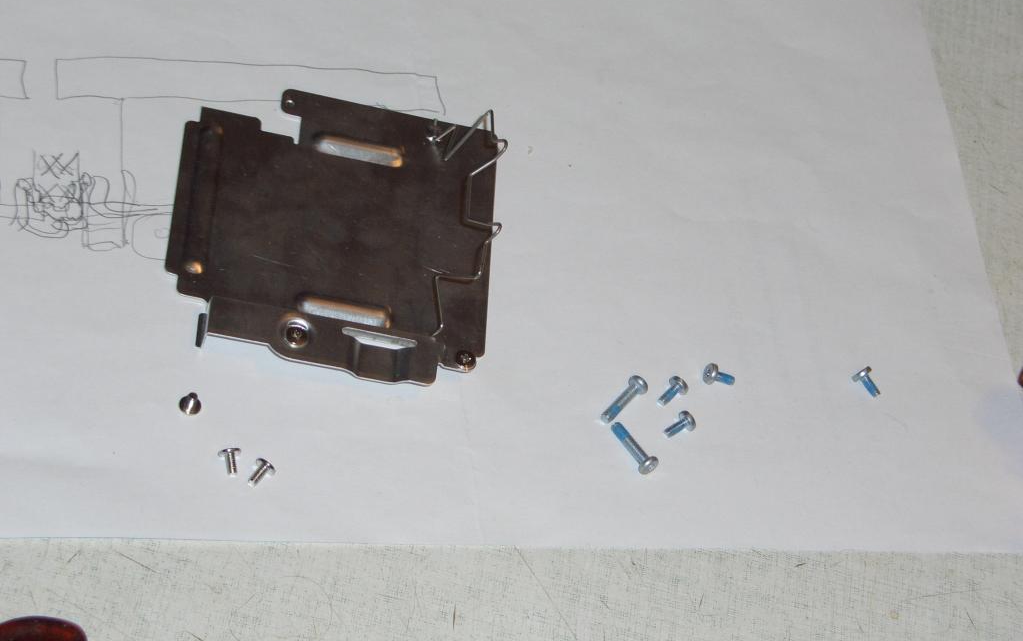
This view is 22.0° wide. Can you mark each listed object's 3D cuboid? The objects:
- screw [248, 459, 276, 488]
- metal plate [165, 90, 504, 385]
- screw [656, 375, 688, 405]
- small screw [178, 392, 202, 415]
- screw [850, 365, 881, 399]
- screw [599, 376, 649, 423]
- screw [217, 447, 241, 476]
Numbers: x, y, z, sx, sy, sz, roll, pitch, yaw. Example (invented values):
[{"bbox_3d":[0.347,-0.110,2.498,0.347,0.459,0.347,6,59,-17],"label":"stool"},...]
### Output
[{"bbox_3d":[-0.055,0.033,0.577,0.005,0.005,0.006,36,73,9],"label":"screw"},{"bbox_3d":[-0.040,-0.021,0.613,0.077,0.009,0.077,10,56,-9],"label":"metal plate"},{"bbox_3d":[0.037,0.017,0.612,0.005,0.005,0.007,42,72,13],"label":"screw"},{"bbox_3d":[-0.071,0.018,0.582,0.005,0.004,0.005,7,57,-11],"label":"small screw"},{"bbox_3d":[0.085,0.015,0.626,0.005,0.005,0.007,-31,85,-29],"label":"screw"},{"bbox_3d":[0.026,0.018,0.608,0.005,0.005,0.014,40,62,11],"label":"screw"},{"bbox_3d":[-0.062,0.031,0.577,0.005,0.005,0.006,-5,77,-18],"label":"screw"}]

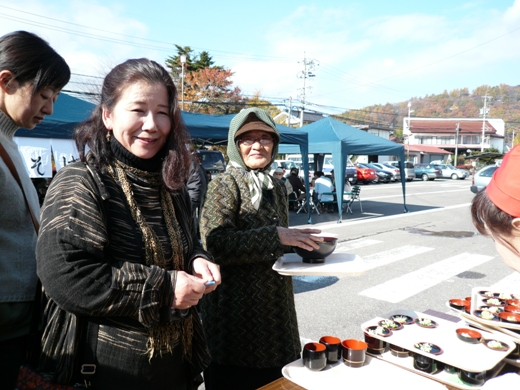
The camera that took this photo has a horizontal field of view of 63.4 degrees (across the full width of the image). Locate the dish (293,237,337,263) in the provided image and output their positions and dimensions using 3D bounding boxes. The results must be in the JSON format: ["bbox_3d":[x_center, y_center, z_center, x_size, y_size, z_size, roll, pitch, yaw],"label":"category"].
[{"bbox_3d":[0.185,0.187,1.420,0.157,0.080,0.157,1,5,0],"label":"dish"}]

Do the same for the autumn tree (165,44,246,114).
[{"bbox_3d":[-5.430,-8.569,42.488,7.700,12.900,7.000,1,5,0],"label":"autumn tree"}]

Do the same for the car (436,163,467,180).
[{"bbox_3d":[17.477,-2.079,39.644,4.400,1.420,1.700,4,5,32],"label":"car"}]

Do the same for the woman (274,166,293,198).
[{"bbox_3d":[0.553,-0.031,10.250,0.500,1.260,0.700,2,5,12],"label":"woman"}]

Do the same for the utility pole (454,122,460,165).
[{"bbox_3d":[22.289,-5.066,47.750,0.500,6.300,0.400,-1,5,-24],"label":"utility pole"}]

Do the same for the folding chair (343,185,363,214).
[{"bbox_3d":[2.690,0.120,11.969,0.500,0.780,0.450,3,5,21],"label":"folding chair"}]

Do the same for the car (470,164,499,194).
[{"bbox_3d":[10.716,-0.410,16.743,4.200,1.430,1.670,4,5,28],"label":"car"}]

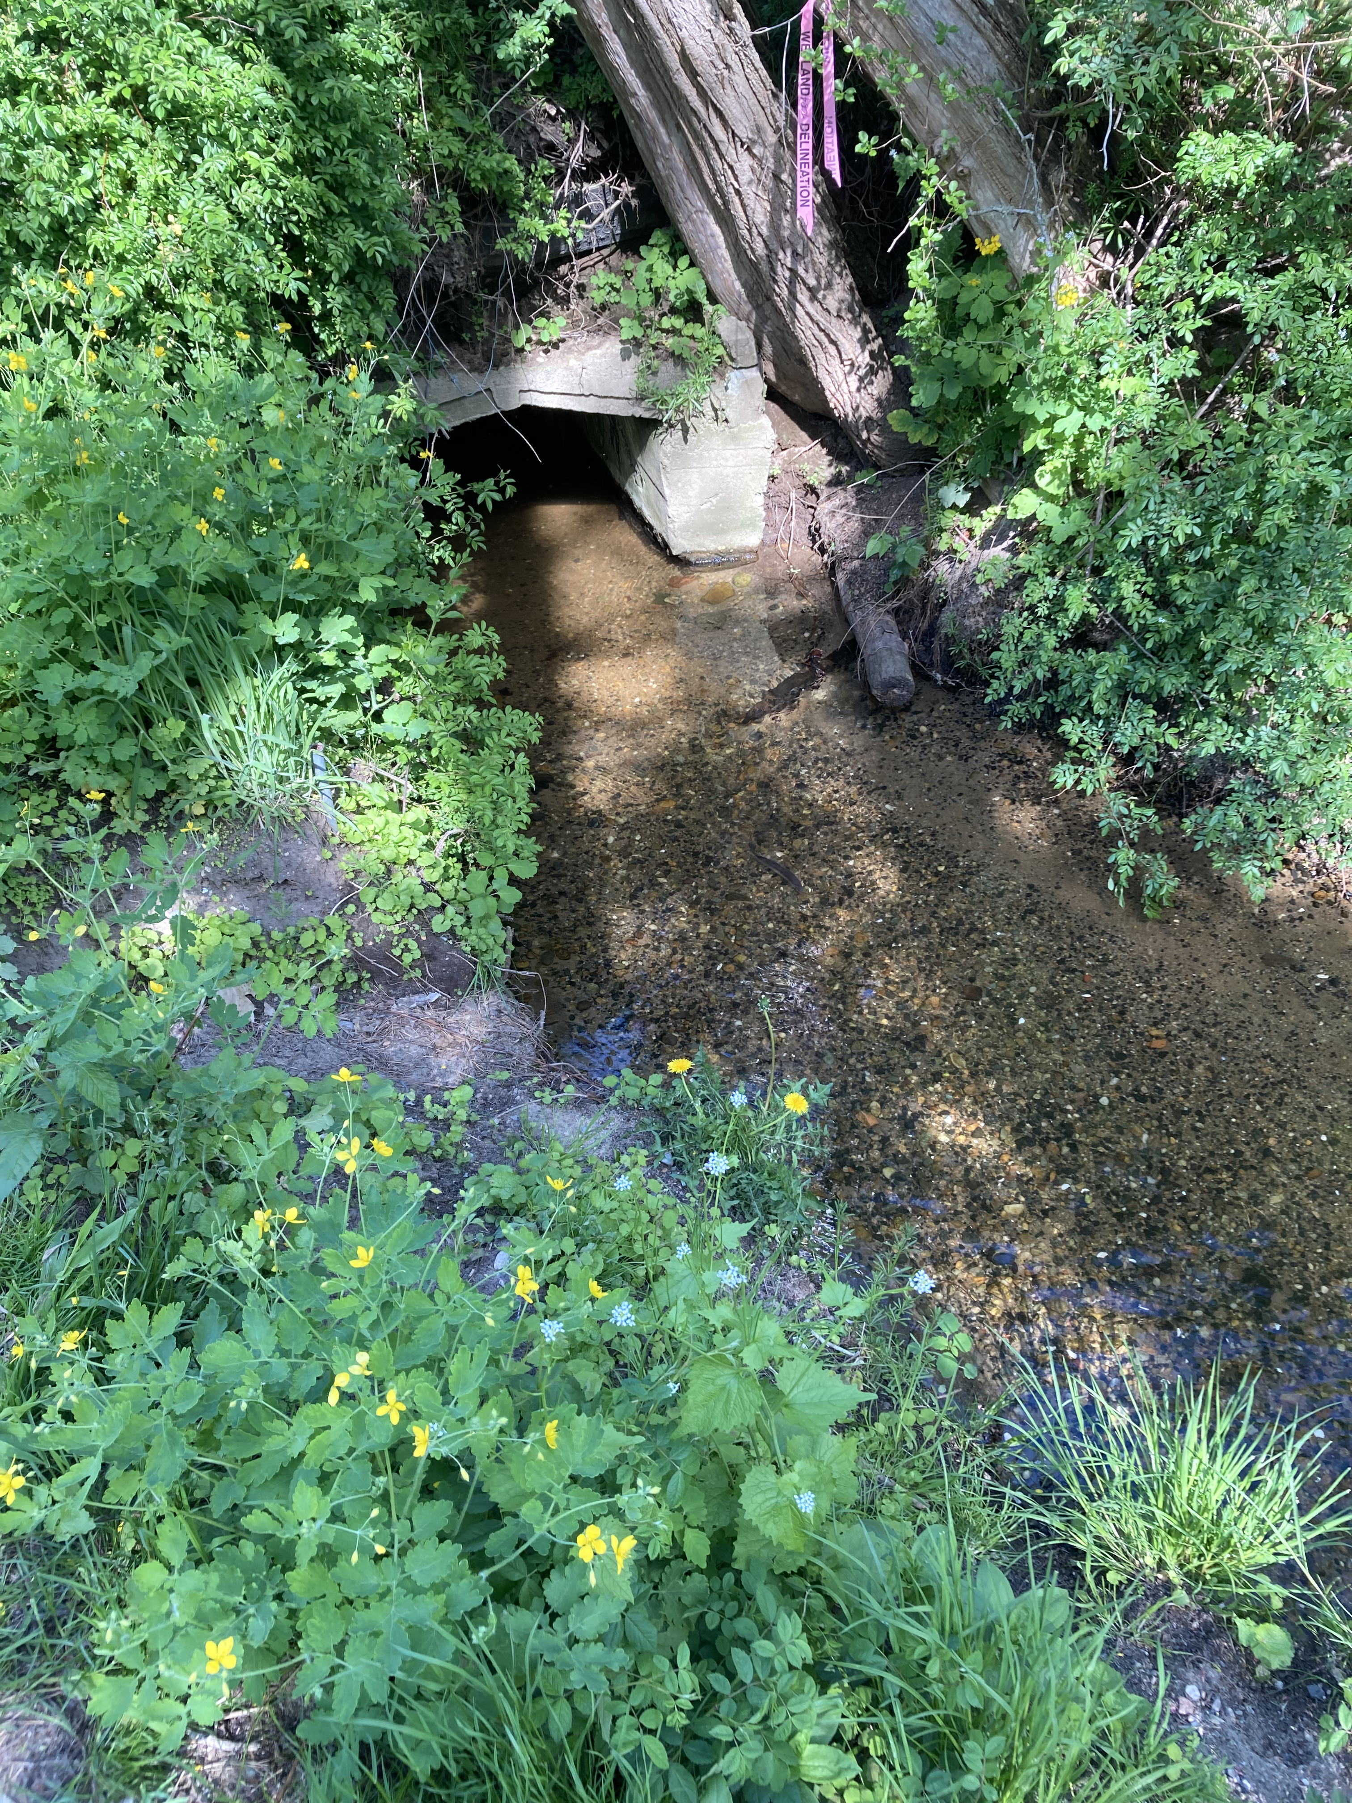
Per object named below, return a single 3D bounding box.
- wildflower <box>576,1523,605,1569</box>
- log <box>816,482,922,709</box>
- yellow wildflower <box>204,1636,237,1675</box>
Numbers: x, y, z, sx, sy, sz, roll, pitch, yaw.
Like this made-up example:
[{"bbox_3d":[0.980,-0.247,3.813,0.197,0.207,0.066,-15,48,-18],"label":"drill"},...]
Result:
[{"bbox_3d":[-0.062,0.463,1.050,0.025,0.012,0.027,-13,71,-31],"label":"wildflower"},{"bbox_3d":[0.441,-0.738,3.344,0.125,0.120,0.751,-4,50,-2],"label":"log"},{"bbox_3d":[-0.319,0.527,1.020,0.024,0.012,0.027,-10,63,-22],"label":"yellow wildflower"}]

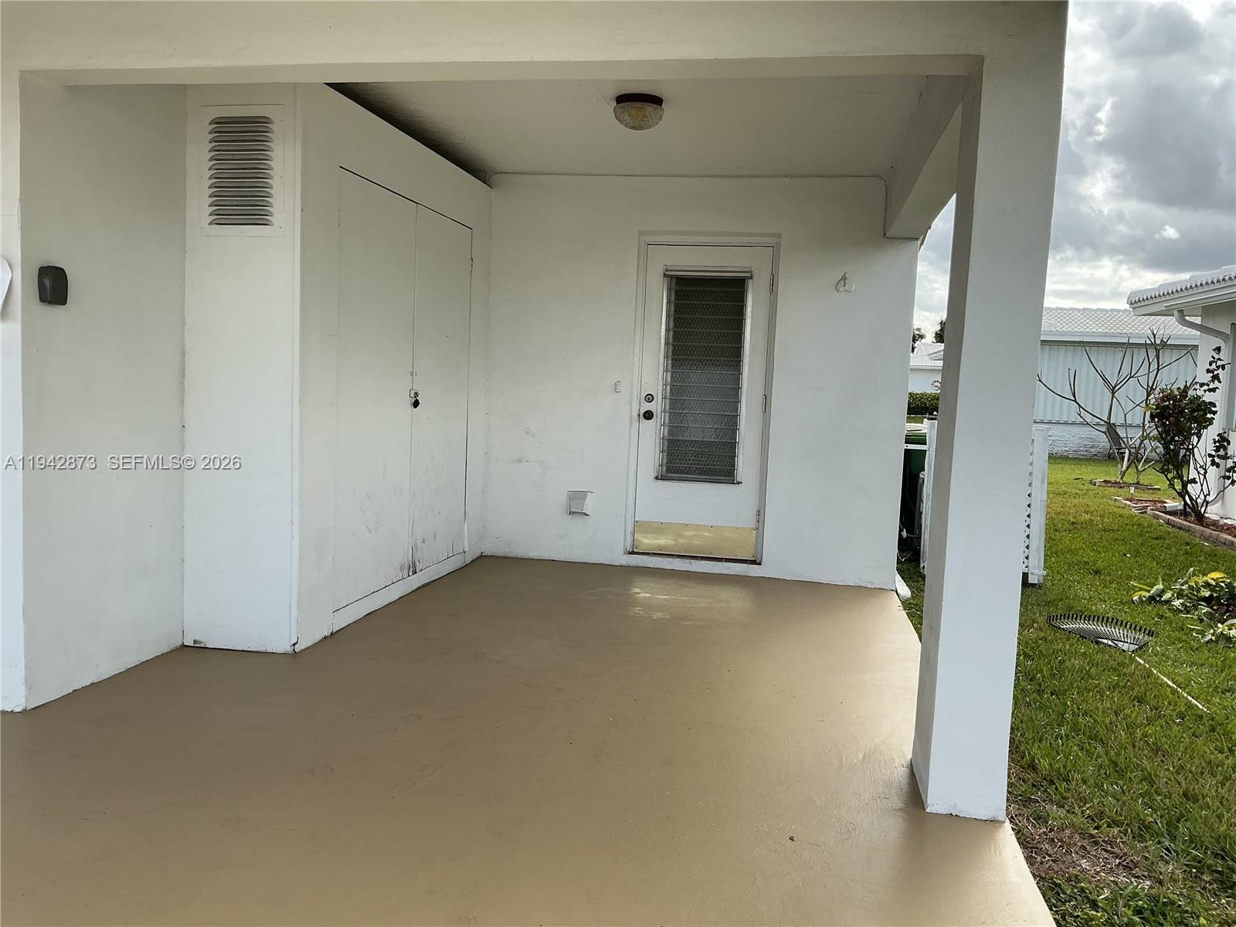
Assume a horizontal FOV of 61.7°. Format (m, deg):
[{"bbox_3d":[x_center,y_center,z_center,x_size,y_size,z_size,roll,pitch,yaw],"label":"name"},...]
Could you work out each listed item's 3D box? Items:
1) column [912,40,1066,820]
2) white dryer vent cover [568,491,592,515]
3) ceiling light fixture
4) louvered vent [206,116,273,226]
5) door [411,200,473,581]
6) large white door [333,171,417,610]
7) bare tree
[{"bbox_3d":[1.117,-0.065,3.168,0.225,2.207,0.360,3,5,10],"label":"column"},{"bbox_3d":[-0.258,0.271,6.889,0.158,0.155,0.080,3,5,11],"label":"white dryer vent cover"},{"bbox_3d":[0.096,-1.606,4.777,0.239,0.142,0.239,3,5,10],"label":"ceiling light fixture"},{"bbox_3d":[-1.587,-1.225,4.338,0.309,0.462,0.030,3,5,10],"label":"louvered vent"},{"bbox_3d":[-1.053,-0.420,6.143,0.040,2.040,0.936,3,5,10],"label":"door"},{"bbox_3d":[-1.222,-0.354,5.213,0.040,2.037,0.958,3,5,10],"label":"large white door"},{"bbox_3d":[7.717,-0.914,16.160,2.305,2.360,2.100,3,5,10],"label":"bare tree"}]

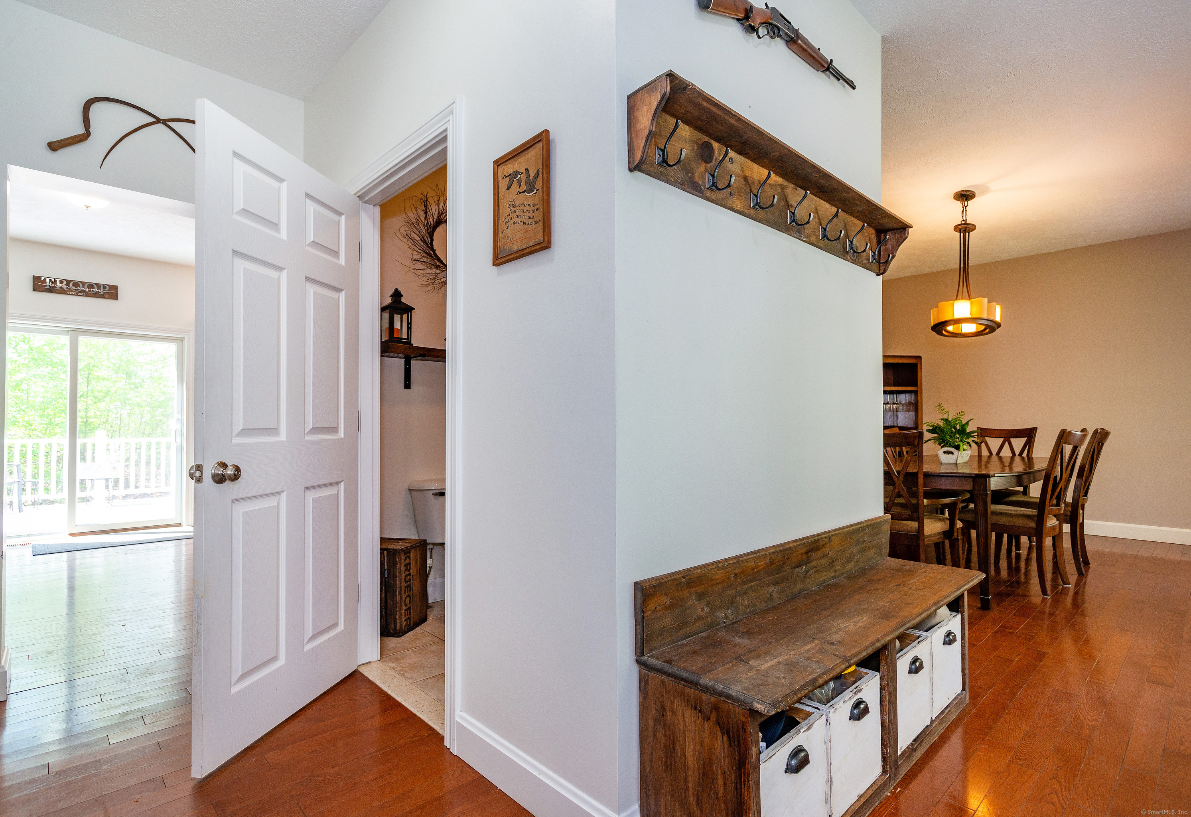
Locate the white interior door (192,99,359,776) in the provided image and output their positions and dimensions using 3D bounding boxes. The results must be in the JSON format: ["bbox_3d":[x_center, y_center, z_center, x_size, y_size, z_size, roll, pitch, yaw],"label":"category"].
[{"bbox_3d":[-1.115,0.086,2.117,0.040,2.035,0.775,-1,-1,11],"label":"white interior door"}]

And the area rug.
[{"bbox_3d":[-4.347,1.220,5.389,1.280,0.012,0.600,1,-2,-43],"label":"area rug"}]

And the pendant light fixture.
[{"bbox_3d":[2.686,-1.052,4.201,0.430,0.990,0.430,1,-2,-43],"label":"pendant light fixture"}]

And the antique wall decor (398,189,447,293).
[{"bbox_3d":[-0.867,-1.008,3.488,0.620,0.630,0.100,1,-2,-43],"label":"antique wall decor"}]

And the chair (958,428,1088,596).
[{"bbox_3d":[2.819,0.649,3.824,0.480,1.020,0.600,1,-2,-39],"label":"chair"}]

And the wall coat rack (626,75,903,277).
[{"bbox_3d":[0.688,-0.666,1.897,1.550,0.183,0.143,1,-2,-43],"label":"wall coat rack"}]

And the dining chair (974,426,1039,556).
[{"bbox_3d":[3.552,0.678,5.090,0.610,1.020,0.480,1,-2,-43],"label":"dining chair"}]

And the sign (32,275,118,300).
[{"bbox_3d":[-4.804,-1.114,5.362,0.590,0.140,0.025,1,-2,-43],"label":"sign"}]

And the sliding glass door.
[{"bbox_3d":[-4.980,0.232,5.512,1.800,2.020,0.110,1,-2,-43],"label":"sliding glass door"}]

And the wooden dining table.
[{"bbox_3d":[2.616,0.773,4.181,2.100,0.760,1.060,1,-2,-43],"label":"wooden dining table"}]

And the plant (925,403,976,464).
[{"bbox_3d":[2.617,0.189,4.221,0.330,0.410,0.320,1,-2,-43],"label":"plant"}]

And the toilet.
[{"bbox_3d":[-0.679,0.768,3.208,0.460,0.750,0.700,1,-2,-43],"label":"toilet"}]

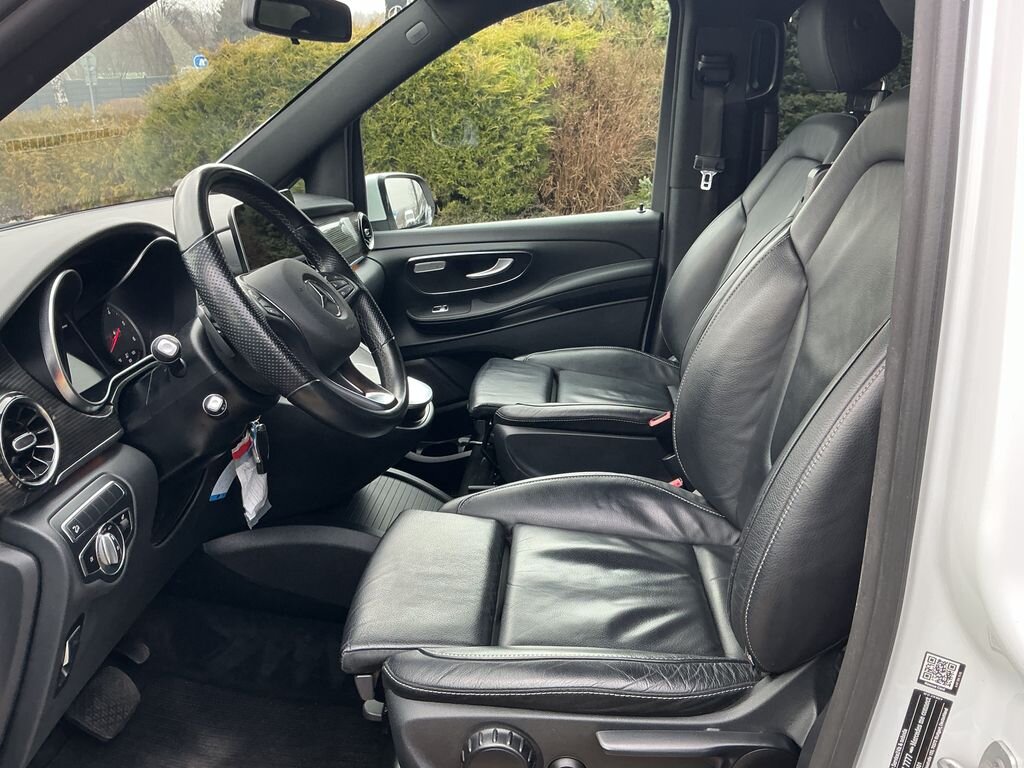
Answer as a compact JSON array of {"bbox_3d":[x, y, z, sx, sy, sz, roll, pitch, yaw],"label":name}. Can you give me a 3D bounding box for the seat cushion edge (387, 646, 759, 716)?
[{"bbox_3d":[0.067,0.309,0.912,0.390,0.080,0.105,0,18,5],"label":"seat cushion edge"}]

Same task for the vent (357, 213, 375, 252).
[{"bbox_3d":[-0.365,-0.368,2.092,0.025,0.094,0.094,-11,16,12],"label":"vent"}]

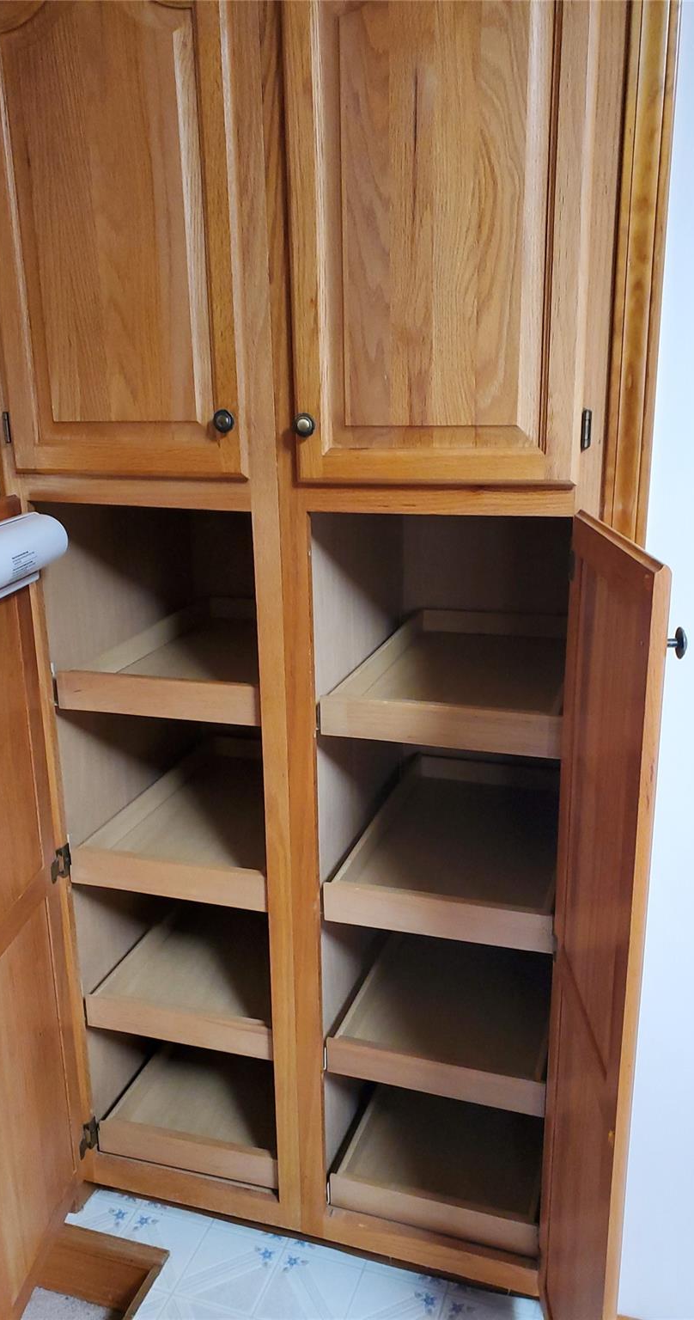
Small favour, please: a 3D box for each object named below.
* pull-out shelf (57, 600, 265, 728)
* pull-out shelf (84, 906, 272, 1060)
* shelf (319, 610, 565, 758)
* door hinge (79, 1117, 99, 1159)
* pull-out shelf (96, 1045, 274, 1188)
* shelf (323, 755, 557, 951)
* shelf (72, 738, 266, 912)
[{"bbox_3d":[-0.214,-0.018,1.794,0.350,0.062,0.573,4,17,17],"label":"pull-out shelf"},{"bbox_3d":[-0.205,0.551,1.956,0.350,0.062,0.573,4,17,17],"label":"pull-out shelf"},{"bbox_3d":[0.213,0.016,1.665,0.350,0.062,0.573,4,17,17],"label":"shelf"},{"bbox_3d":[-0.465,0.857,1.784,0.025,0.065,0.050,4,17,17],"label":"door hinge"},{"bbox_3d":[-0.202,0.807,2.030,0.350,0.062,0.573,4,17,17],"label":"pull-out shelf"},{"bbox_3d":[0.217,0.310,1.749,0.350,0.062,0.573,4,17,17],"label":"shelf"},{"bbox_3d":[-0.209,0.283,1.879,0.350,0.062,0.573,4,17,17],"label":"shelf"}]

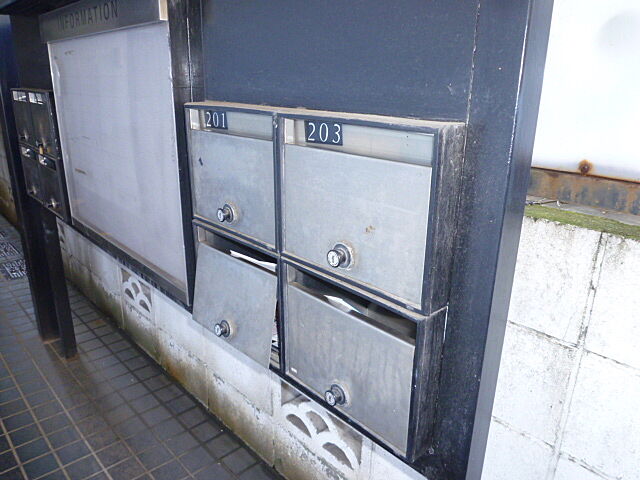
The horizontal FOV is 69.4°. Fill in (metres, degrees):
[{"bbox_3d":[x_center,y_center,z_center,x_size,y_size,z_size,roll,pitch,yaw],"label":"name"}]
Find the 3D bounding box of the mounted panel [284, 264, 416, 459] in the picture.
[{"bbox_3d":[0.028,0.162,0.643,0.030,0.191,0.238,-17,26,-40],"label":"mounted panel"}]

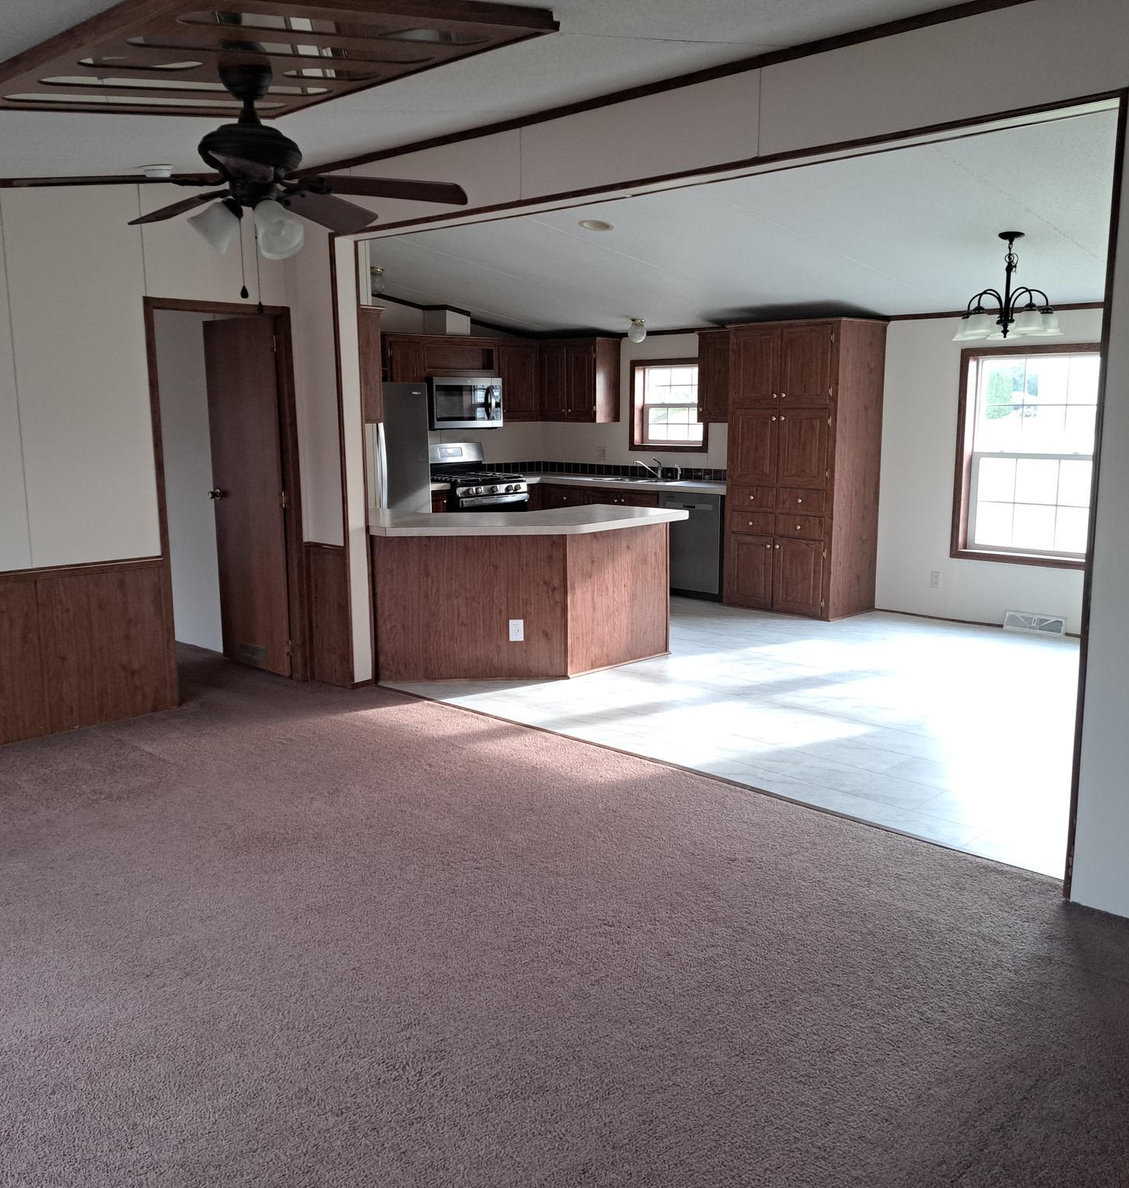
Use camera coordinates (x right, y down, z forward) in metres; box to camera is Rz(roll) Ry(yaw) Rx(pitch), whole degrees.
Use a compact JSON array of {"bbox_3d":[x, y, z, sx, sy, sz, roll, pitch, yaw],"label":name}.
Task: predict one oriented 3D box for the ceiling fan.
[{"bbox_3d":[-0.876,-1.190,3.046,1.200,0.511,1.200,9,14,43],"label":"ceiling fan"}]

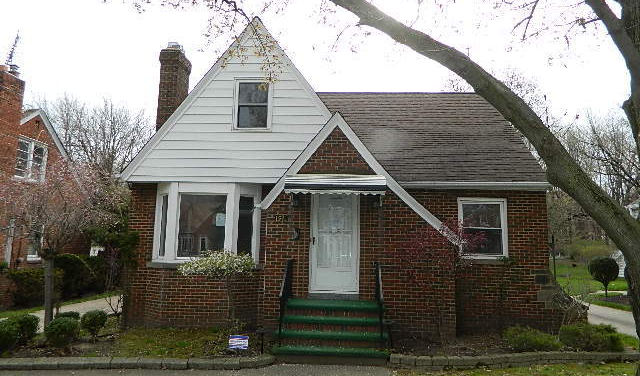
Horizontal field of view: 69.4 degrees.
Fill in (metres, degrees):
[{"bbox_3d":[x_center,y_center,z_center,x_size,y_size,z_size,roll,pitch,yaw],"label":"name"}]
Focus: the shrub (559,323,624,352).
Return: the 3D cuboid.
[{"bbox_3d":[4.670,2.544,7.956,1.100,0.445,0.950,1,-8,4],"label":"shrub"}]

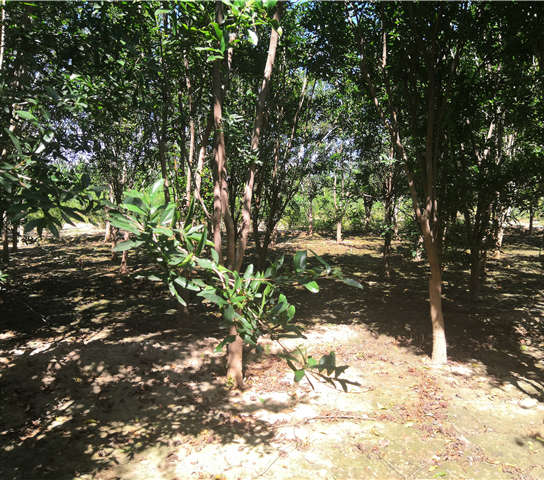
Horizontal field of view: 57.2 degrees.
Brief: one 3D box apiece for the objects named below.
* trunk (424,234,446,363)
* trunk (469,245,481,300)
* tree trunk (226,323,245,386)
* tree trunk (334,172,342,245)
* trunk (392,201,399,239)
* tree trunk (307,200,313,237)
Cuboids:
[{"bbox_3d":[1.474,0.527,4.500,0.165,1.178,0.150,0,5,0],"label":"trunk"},{"bbox_3d":[2.961,0.490,7.300,0.170,0.782,0.170,0,5,0],"label":"trunk"},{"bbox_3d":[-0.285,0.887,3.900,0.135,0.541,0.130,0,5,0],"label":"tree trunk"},{"bbox_3d":[2.131,-1.010,16.000,0.220,2.285,0.210,0,5,0],"label":"tree trunk"},{"bbox_3d":[4.329,-0.719,17.500,0.200,1.319,0.200,0,5,0],"label":"trunk"},{"bbox_3d":[1.390,-0.834,18.500,0.210,1.394,0.200,0,5,0],"label":"tree trunk"}]

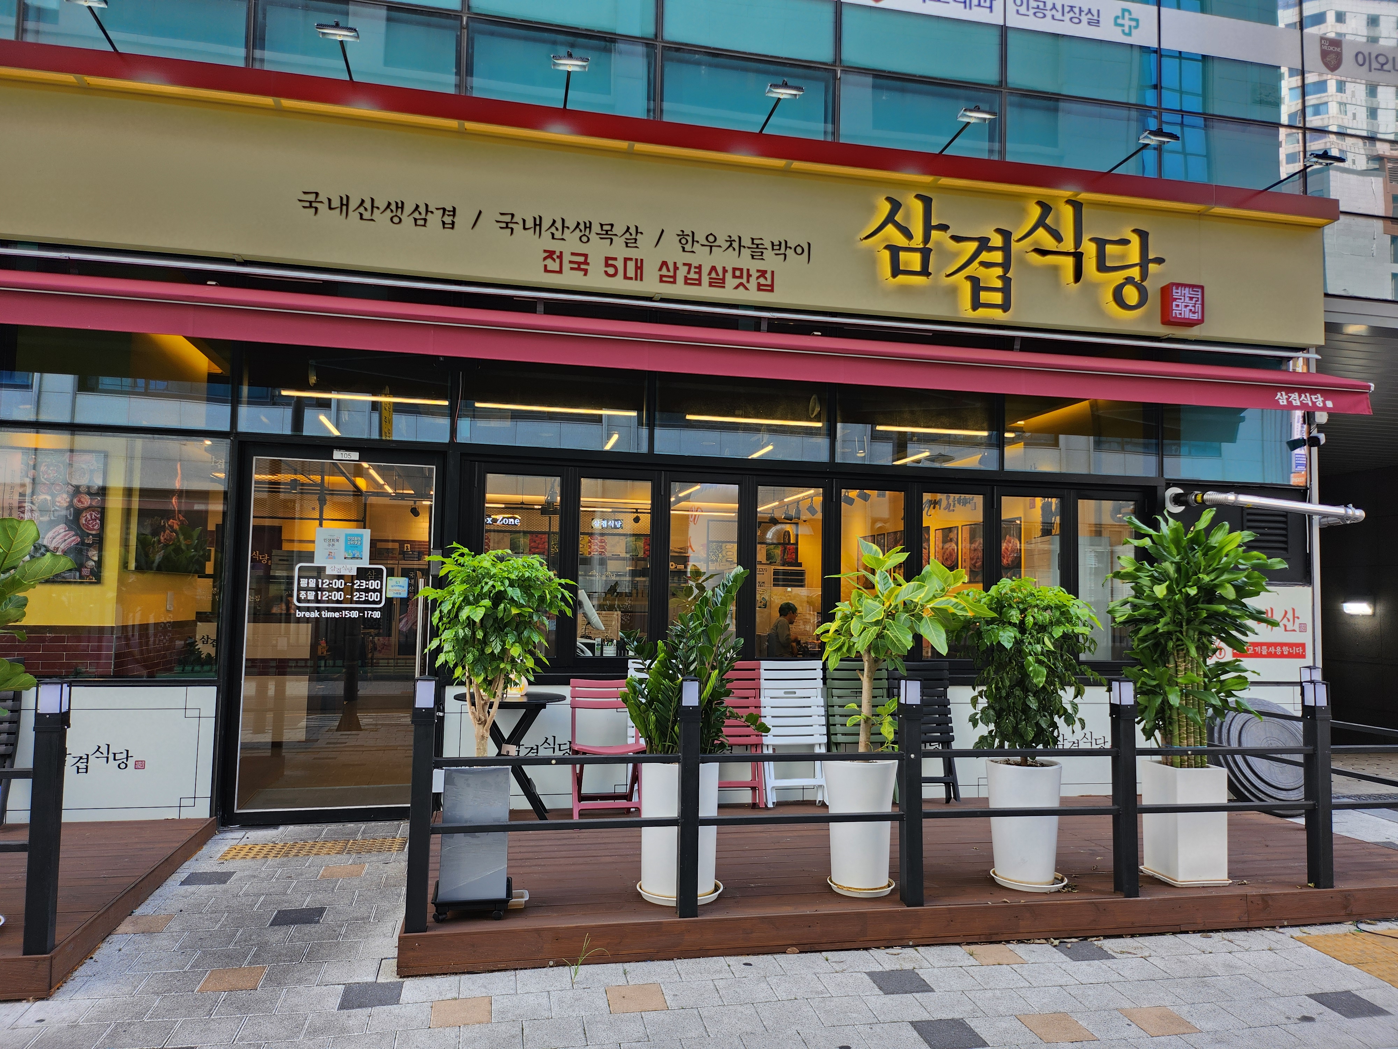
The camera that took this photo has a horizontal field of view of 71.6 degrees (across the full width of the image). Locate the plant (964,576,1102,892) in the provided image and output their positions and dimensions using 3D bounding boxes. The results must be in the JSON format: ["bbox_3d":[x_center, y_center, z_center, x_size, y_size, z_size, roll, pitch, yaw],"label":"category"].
[{"bbox_3d":[1.553,0.940,4.524,0.703,1.406,0.663,2,-4,-11],"label":"plant"}]

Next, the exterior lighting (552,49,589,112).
[{"bbox_3d":[-0.706,-2.382,5.258,0.223,0.109,0.564,2,-4,-11],"label":"exterior lighting"}]

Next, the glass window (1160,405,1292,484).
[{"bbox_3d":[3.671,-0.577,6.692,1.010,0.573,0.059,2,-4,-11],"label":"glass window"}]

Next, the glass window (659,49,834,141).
[{"bbox_3d":[0.344,-2.907,6.589,1.202,0.497,0.070,2,-4,-11],"label":"glass window"}]

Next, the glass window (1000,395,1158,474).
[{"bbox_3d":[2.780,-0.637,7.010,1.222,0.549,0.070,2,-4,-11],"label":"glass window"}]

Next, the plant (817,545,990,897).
[{"bbox_3d":[0.928,0.847,4.388,0.833,1.549,0.733,2,-4,-11],"label":"plant"}]

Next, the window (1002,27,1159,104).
[{"bbox_3d":[2.629,-3.124,6.626,1.139,0.426,0.059,2,-4,-11],"label":"window"}]

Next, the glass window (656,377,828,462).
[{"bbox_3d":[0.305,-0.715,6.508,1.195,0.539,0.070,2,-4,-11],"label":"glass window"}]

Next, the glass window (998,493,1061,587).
[{"bbox_3d":[2.359,0.382,6.861,0.464,1.154,0.070,2,-4,-11],"label":"glass window"}]

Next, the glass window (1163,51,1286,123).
[{"bbox_3d":[3.995,-3.304,7.361,1.093,0.452,0.070,2,-4,-11],"label":"glass window"}]

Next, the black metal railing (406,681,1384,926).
[{"bbox_3d":[1.169,1.143,4.189,4.663,0.957,0.114,2,-4,-11],"label":"black metal railing"}]

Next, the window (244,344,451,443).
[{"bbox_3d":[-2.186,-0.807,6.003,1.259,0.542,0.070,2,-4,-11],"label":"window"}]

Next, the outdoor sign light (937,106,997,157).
[{"bbox_3d":[1.533,-2.306,5.706,0.228,0.109,0.564,2,-4,-11],"label":"outdoor sign light"}]

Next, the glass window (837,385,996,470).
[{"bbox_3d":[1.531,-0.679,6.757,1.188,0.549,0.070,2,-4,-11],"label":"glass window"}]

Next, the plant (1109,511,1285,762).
[{"bbox_3d":[2.534,0.583,4.982,0.800,1.310,0.760,2,-4,-11],"label":"plant"}]

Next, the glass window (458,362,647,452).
[{"bbox_3d":[-0.860,-0.735,5.786,1.148,0.562,0.059,2,-4,-11],"label":"glass window"}]

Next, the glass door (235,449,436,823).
[{"bbox_3d":[-2.201,0.660,5.910,1.078,2.127,0.070,2,-4,-11],"label":"glass door"}]

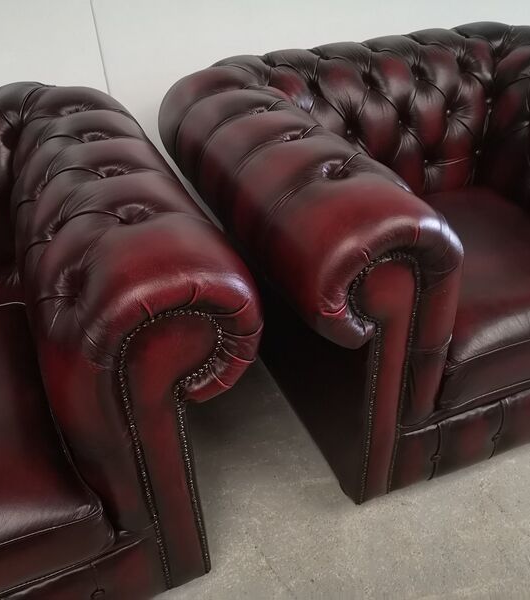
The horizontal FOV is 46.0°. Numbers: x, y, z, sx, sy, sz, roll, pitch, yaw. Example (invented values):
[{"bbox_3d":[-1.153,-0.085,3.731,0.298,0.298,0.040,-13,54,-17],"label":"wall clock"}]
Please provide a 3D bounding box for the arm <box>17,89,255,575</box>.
[{"bbox_3d":[-0.297,0.014,1.290,0.264,0.702,0.876,-17,41,-18],"label":"arm"}]

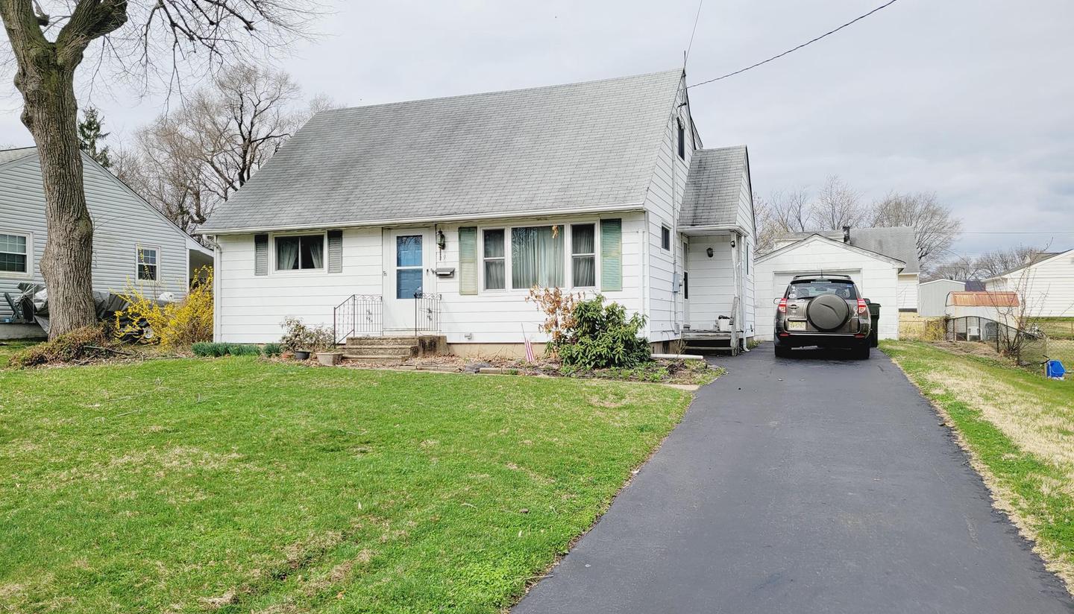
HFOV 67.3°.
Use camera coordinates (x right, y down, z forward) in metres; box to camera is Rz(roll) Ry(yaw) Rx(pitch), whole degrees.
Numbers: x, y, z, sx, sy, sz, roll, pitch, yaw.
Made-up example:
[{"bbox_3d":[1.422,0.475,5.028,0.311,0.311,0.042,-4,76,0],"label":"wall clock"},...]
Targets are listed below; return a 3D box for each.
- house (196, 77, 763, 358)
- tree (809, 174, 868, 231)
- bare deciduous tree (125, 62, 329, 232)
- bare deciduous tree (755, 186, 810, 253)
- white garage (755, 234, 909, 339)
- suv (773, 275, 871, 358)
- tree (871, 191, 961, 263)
[{"bbox_3d":[-0.689,-2.277,20.695,11.450,6.720,9.700,-1,-1,19],"label":"house"},{"bbox_3d":[25.415,-5.350,67.872,5.600,11.583,5.600,-1,-1,19],"label":"tree"},{"bbox_3d":[-16.746,-6.007,43.839,10.000,14.580,10.000,-1,-1,19],"label":"bare deciduous tree"},{"bbox_3d":[16.248,-3.640,53.904,5.000,8.731,5.000,-1,-1,19],"label":"bare deciduous tree"},{"bbox_3d":[9.531,-0.536,27.351,4.880,3.211,6.500,-1,-1,19],"label":"white garage"},{"bbox_3d":[6.108,0.161,17.304,1.860,1.740,4.600,-1,-1,19],"label":"suv"},{"bbox_3d":[31.915,-4.625,67.887,7.800,10.204,7.800,-1,-1,19],"label":"tree"}]

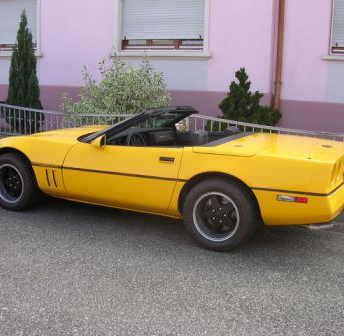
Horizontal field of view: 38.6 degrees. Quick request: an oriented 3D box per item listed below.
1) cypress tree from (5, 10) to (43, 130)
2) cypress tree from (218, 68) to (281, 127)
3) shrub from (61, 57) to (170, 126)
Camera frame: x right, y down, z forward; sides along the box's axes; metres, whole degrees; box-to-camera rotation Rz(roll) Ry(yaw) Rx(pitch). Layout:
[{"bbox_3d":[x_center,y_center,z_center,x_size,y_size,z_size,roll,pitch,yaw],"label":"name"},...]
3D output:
[{"bbox_3d":[-2.750,-1.740,8.980,0.770,2.300,0.770,7,13,27],"label":"cypress tree"},{"bbox_3d":[1.120,-0.750,7.100,0.900,1.300,0.880,7,13,27],"label":"cypress tree"},{"bbox_3d":[-0.940,-1.070,8.120,1.750,1.500,1.600,1,12,0],"label":"shrub"}]

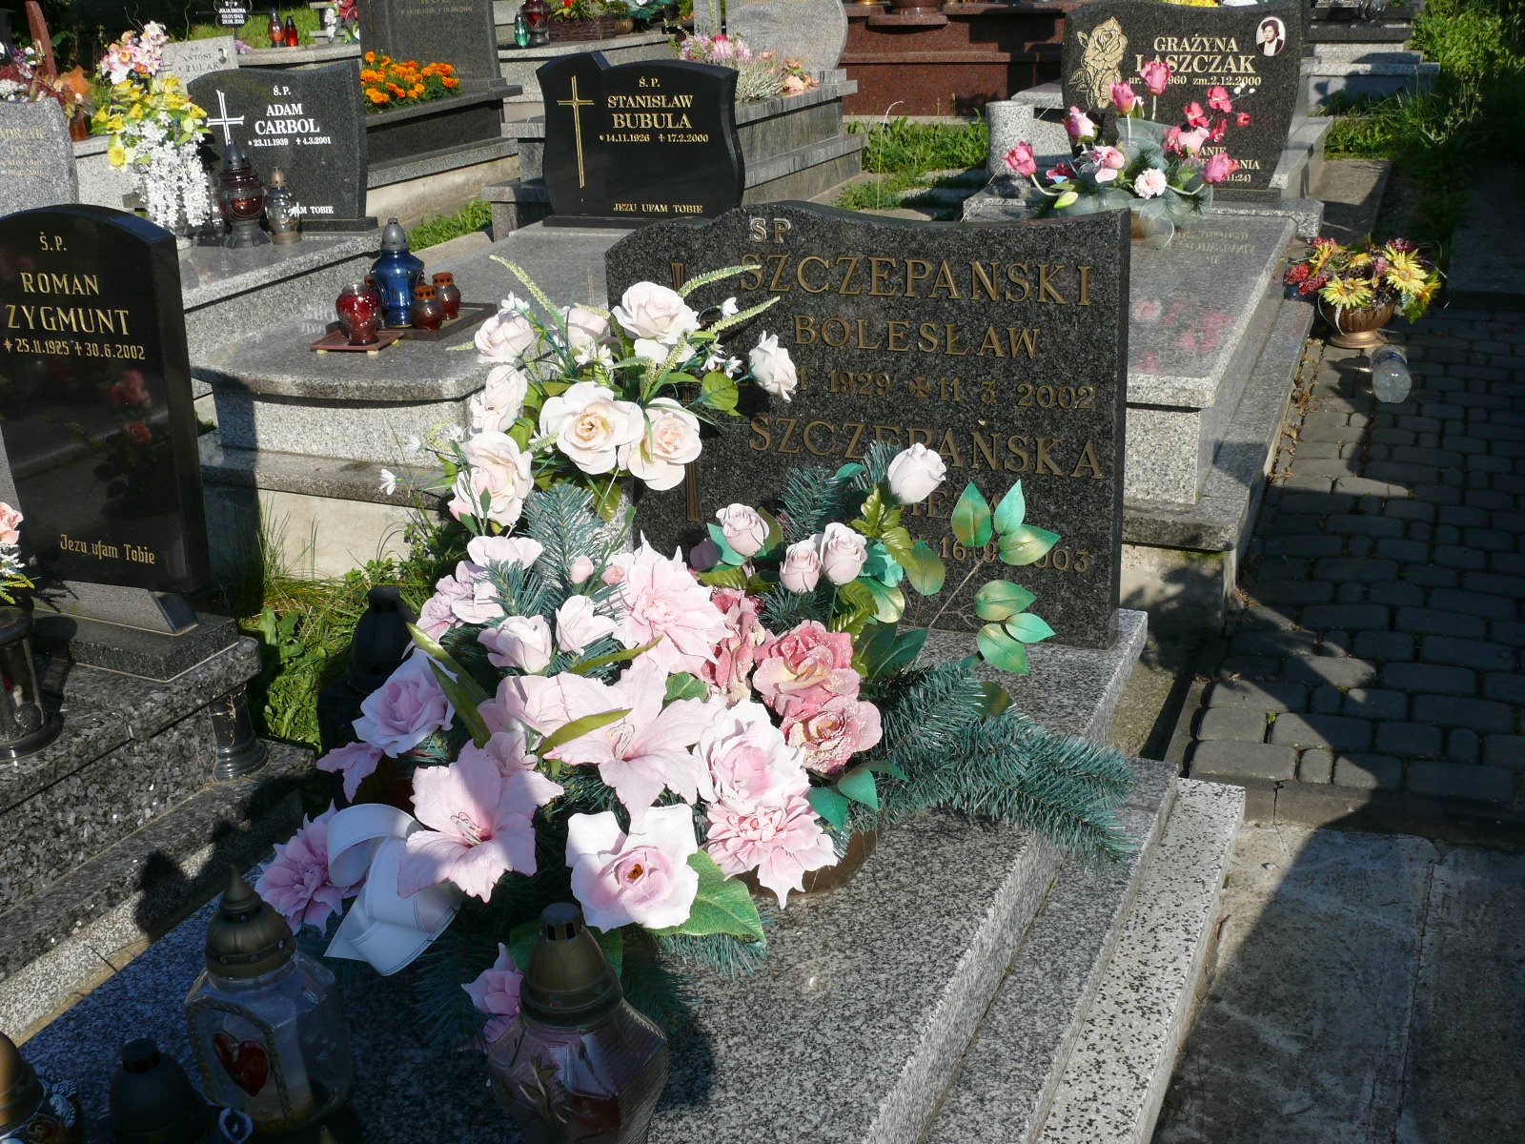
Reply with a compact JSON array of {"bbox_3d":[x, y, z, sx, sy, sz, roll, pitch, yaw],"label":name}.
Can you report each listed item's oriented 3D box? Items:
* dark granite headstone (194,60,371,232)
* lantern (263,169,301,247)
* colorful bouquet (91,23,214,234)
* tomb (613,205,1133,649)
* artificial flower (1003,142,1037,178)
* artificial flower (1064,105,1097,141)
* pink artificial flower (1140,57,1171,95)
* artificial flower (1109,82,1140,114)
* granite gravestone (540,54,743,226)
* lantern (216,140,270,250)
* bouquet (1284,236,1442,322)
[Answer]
[{"bbox_3d":[-1.591,-1.397,5.100,0.584,0.526,0.080,4,17,18],"label":"dark granite headstone"},{"bbox_3d":[-1.508,-1.147,4.850,0.111,0.242,0.111,5,21,19],"label":"lantern"},{"bbox_3d":[-1.897,-1.372,4.800,0.360,0.633,0.324,5,21,19],"label":"colorful bouquet"},{"bbox_3d":[0.157,-0.263,2.640,0.880,0.713,0.068,5,16,21],"label":"tomb"},{"bbox_3d":[0.634,-1.017,3.800,0.084,0.086,0.084,5,21,19],"label":"artificial flower"},{"bbox_3d":[0.788,-1.114,3.830,0.081,0.086,0.081,5,21,19],"label":"artificial flower"},{"bbox_3d":[0.977,-1.229,3.830,0.078,0.090,0.078,5,21,19],"label":"pink artificial flower"},{"bbox_3d":[0.900,-1.176,3.830,0.072,0.079,0.072,5,21,19],"label":"artificial flower"},{"bbox_3d":[-0.373,-1.331,4.780,0.634,0.497,0.080,5,17,20],"label":"granite gravestone"},{"bbox_3d":[-1.617,-1.174,4.800,0.145,0.330,0.145,5,21,19],"label":"lantern"},{"bbox_3d":[1.594,-0.778,4.100,0.396,0.220,0.337,1,20,9],"label":"bouquet"}]

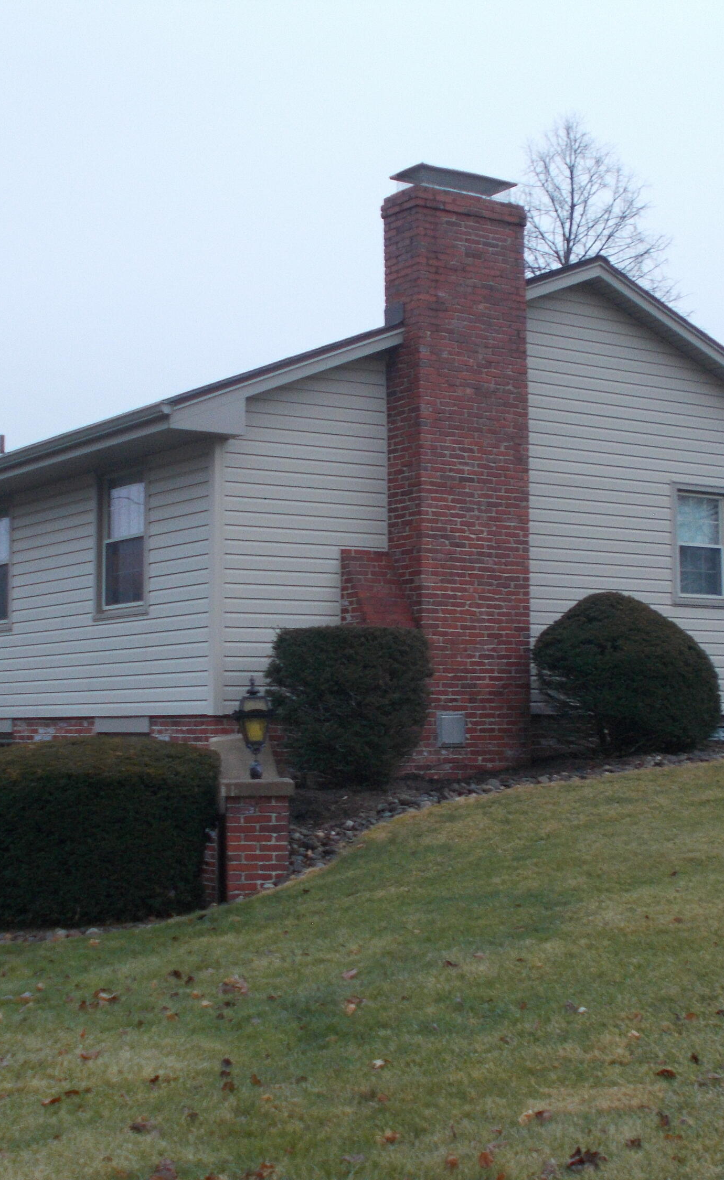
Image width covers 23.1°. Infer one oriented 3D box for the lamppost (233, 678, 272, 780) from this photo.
[{"bbox_3d":[-0.770,0.983,12.550,0.265,0.720,0.265,0,-5,-3],"label":"lamppost"}]

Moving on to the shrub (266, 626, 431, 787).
[{"bbox_3d":[-0.116,0.974,14.793,1.246,1.332,1.246,0,-5,0],"label":"shrub"}]

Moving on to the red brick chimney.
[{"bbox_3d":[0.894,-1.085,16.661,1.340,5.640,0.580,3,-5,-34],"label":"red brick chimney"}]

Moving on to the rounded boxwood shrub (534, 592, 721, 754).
[{"bbox_3d":[2.474,0.778,16.604,1.614,1.512,1.614,0,-5,0],"label":"rounded boxwood shrub"}]

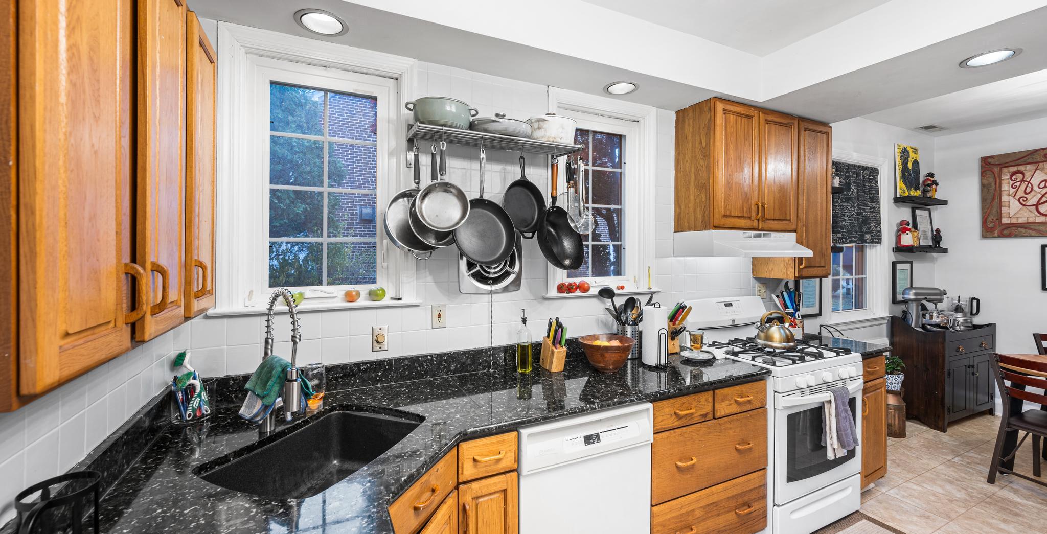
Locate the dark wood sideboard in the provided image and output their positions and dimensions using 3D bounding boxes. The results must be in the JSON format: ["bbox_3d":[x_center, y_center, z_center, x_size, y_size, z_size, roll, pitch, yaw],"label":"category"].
[{"bbox_3d":[3.888,0.923,3.774,0.890,0.930,0.385,-1,1,-24],"label":"dark wood sideboard"}]

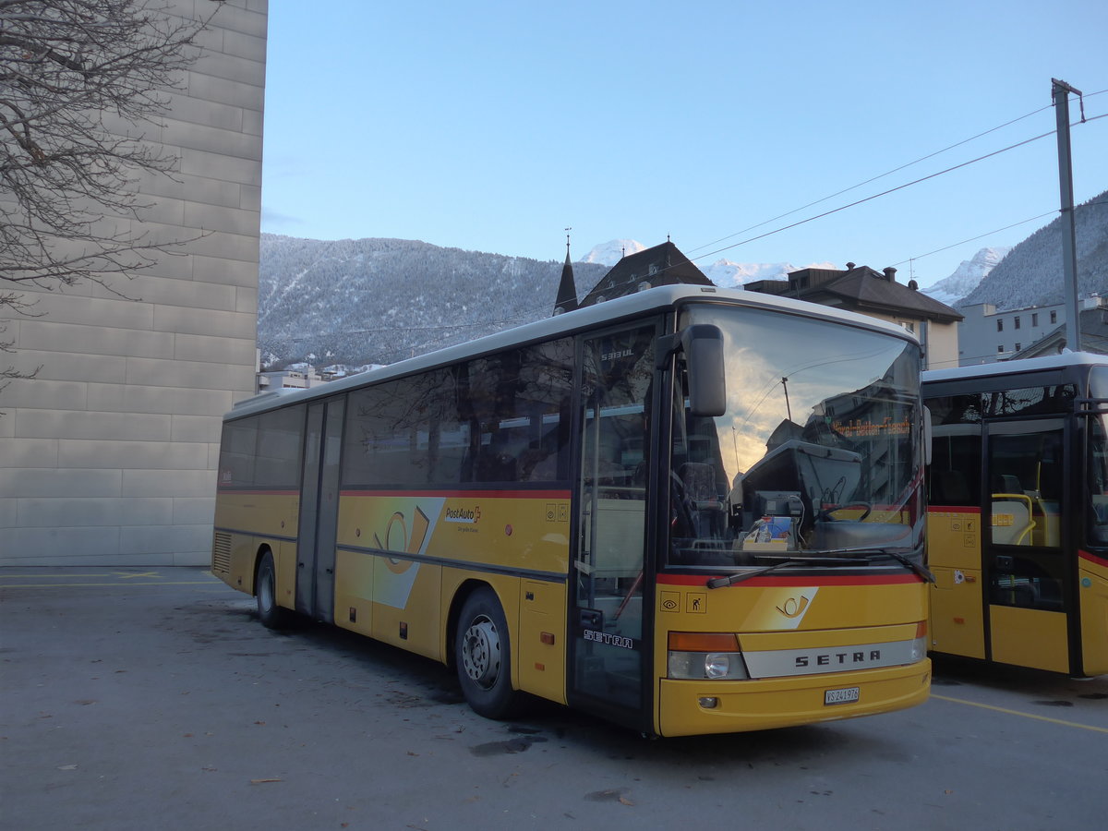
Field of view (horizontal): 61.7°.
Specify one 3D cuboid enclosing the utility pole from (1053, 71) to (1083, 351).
[{"bbox_3d":[11.455,-1.894,20.233,1.291,11.022,0.250,4,-6,-35],"label":"utility pole"}]

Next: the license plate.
[{"bbox_3d":[1.849,1.801,5.962,0.305,0.088,0.020,6,-7,-33],"label":"license plate"}]

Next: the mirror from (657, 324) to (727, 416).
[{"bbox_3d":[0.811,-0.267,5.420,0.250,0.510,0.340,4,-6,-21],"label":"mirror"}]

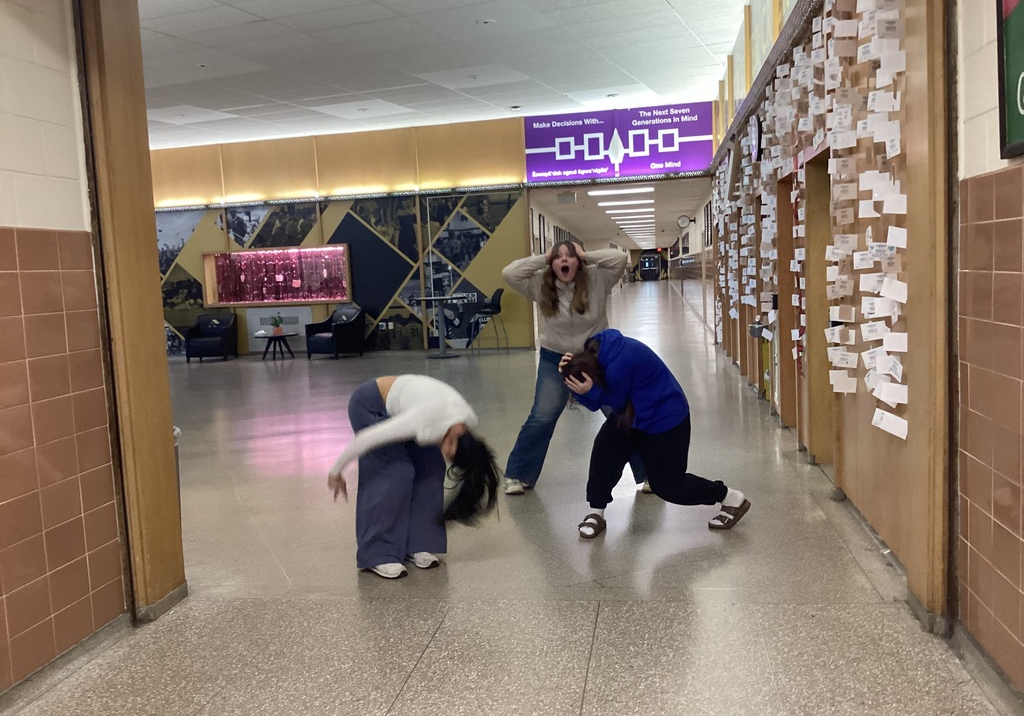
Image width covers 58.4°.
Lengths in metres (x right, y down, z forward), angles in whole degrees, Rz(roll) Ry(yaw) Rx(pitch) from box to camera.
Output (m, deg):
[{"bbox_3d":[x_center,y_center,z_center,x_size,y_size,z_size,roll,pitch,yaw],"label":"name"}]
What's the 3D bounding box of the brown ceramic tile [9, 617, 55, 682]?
[{"bbox_3d":[-1.717,1.035,3.276,0.015,0.143,0.226,-2,6,9],"label":"brown ceramic tile"}]

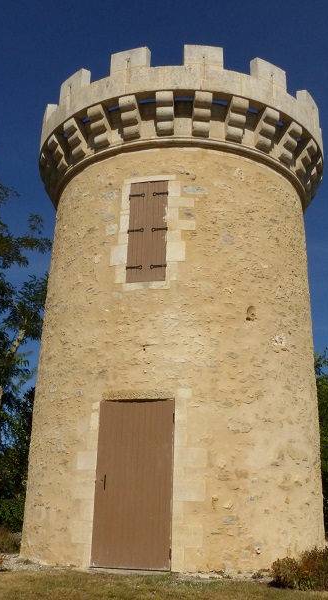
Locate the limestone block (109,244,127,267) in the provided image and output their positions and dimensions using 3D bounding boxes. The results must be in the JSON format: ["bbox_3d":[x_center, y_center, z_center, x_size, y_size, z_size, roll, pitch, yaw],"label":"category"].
[{"bbox_3d":[-0.643,-0.631,8.968,0.303,0.349,0.220,-7,-21,22],"label":"limestone block"}]

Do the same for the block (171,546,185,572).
[{"bbox_3d":[0.179,3.241,7.377,0.152,0.289,0.220,2,-19,0],"label":"block"}]

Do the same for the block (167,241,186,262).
[{"bbox_3d":[0.180,-0.675,8.789,0.280,0.331,0.220,1,-19,2],"label":"block"}]

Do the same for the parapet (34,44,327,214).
[{"bbox_3d":[0.330,-2.436,11.823,5.449,1.675,5.449,2,-19,0],"label":"parapet"}]

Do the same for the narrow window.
[{"bbox_3d":[-0.234,-1.031,8.919,0.598,1.661,0.120,-3,-20,12],"label":"narrow window"}]

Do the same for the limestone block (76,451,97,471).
[{"bbox_3d":[-0.989,2.215,8.082,0.345,0.239,0.220,-10,-22,29],"label":"limestone block"}]

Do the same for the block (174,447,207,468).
[{"bbox_3d":[0.343,2.097,7.796,0.440,0.251,0.220,3,-19,-3],"label":"block"}]

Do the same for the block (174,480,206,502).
[{"bbox_3d":[0.318,2.485,7.655,0.419,0.252,0.220,3,-19,-3],"label":"block"}]

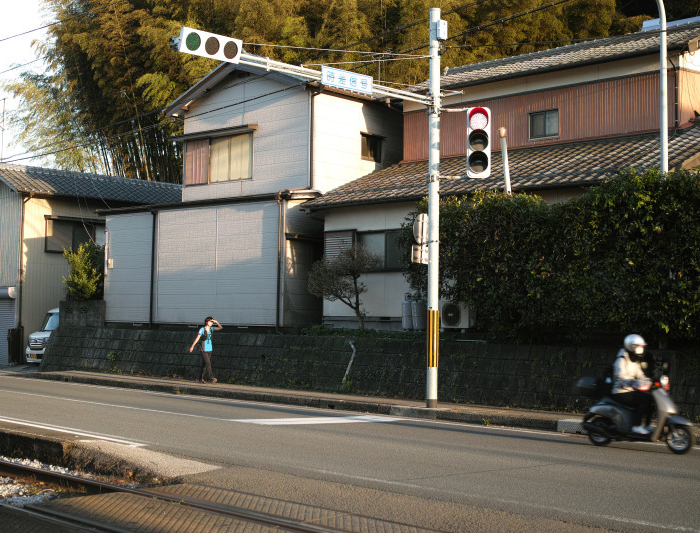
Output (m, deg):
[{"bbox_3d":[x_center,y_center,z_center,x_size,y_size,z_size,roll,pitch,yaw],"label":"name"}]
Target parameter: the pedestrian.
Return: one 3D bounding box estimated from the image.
[{"bbox_3d":[-3.459,2.020,24.100,0.620,1.620,0.550,4,-4,-41],"label":"pedestrian"}]

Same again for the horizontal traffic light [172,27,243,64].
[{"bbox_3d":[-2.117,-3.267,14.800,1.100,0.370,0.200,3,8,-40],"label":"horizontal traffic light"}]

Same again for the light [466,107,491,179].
[{"bbox_3d":[2.274,-2.180,17.650,0.430,1.250,0.360,0,-3,9],"label":"light"}]

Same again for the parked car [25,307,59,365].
[{"bbox_3d":[-8.645,2.324,32.760,1.475,1.790,3.400,-2,-4,44],"label":"parked car"}]

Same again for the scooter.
[{"bbox_3d":[4.062,2.095,14.200,1.800,1.070,0.680,-2,-4,42],"label":"scooter"}]

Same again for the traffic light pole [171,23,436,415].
[{"bbox_3d":[-0.373,-1.162,16.514,5.550,7.150,0.600,3,-4,-40],"label":"traffic light pole"}]

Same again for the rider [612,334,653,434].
[{"bbox_3d":[3.999,1.670,14.150,0.680,1.380,0.520,-2,-4,42],"label":"rider"}]

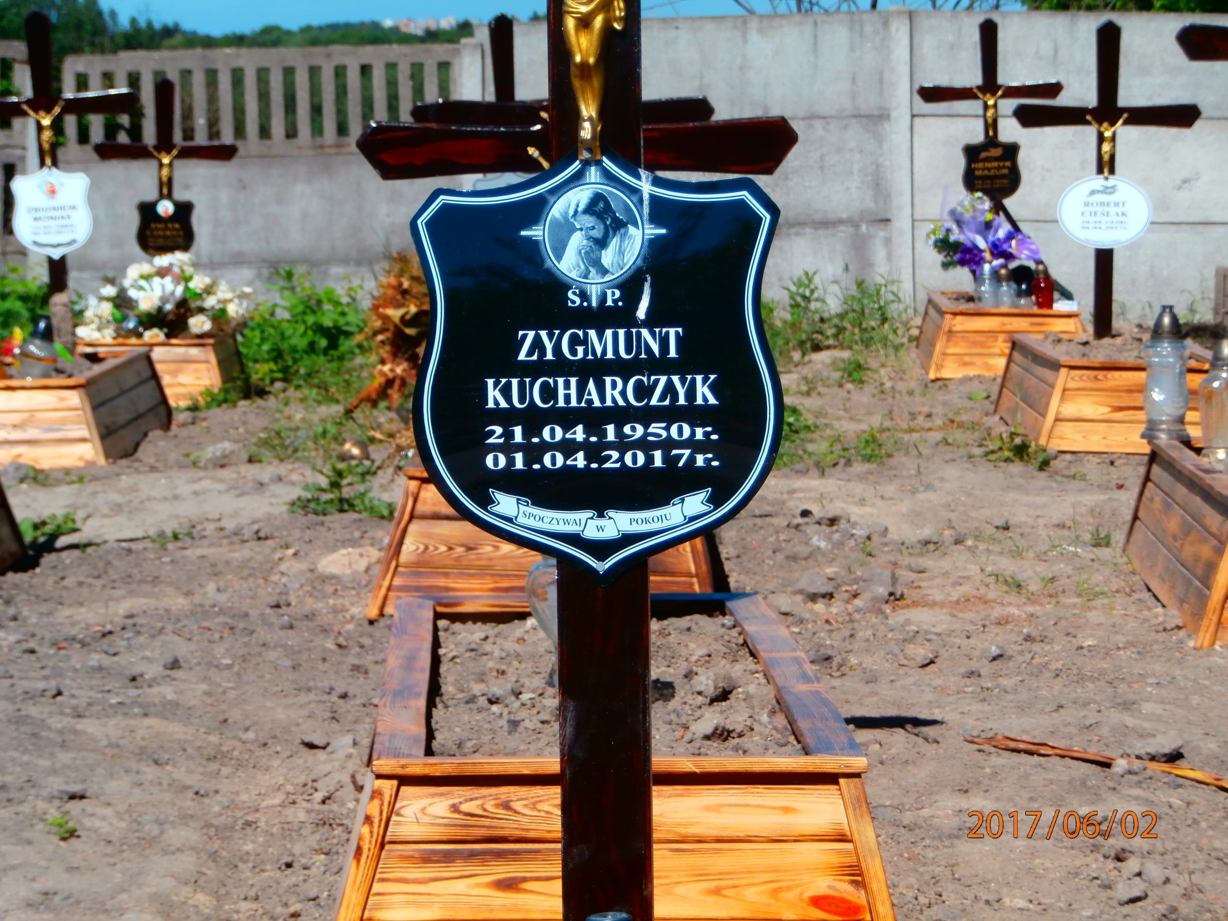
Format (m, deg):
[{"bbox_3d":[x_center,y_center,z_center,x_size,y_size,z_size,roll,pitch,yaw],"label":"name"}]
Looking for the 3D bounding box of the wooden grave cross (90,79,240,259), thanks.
[{"bbox_3d":[-1.980,-1.149,17.250,0.636,1.090,0.060,0,5,0],"label":"wooden grave cross"}]

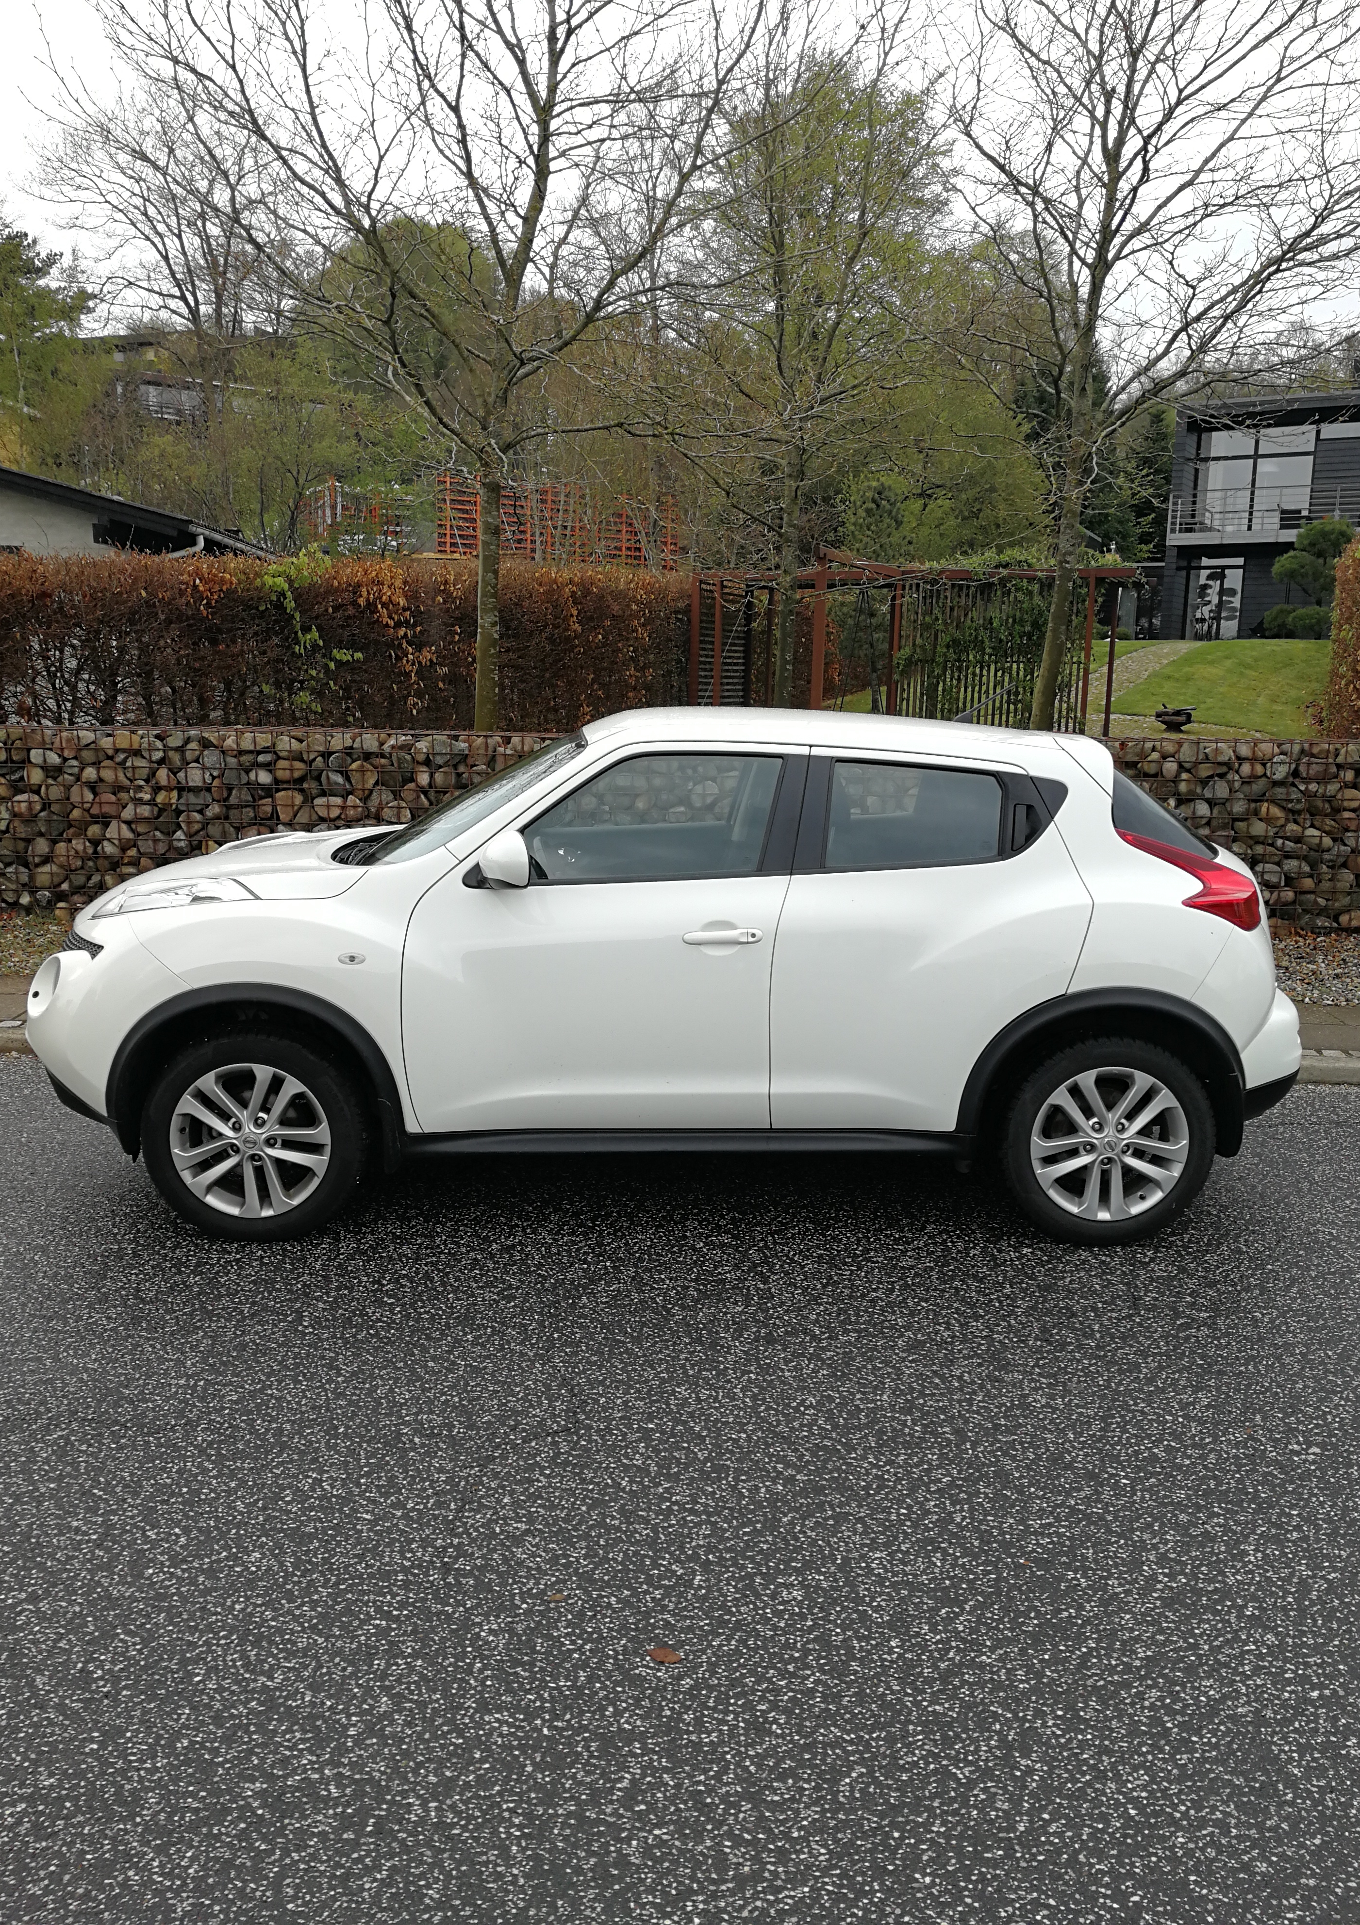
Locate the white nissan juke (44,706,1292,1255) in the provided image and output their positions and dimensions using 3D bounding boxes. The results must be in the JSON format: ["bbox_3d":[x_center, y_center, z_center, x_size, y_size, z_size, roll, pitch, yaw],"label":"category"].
[{"bbox_3d":[-0.032,-0.066,5.174,4.135,1.570,1.800,0,10,-1],"label":"white nissan juke"}]

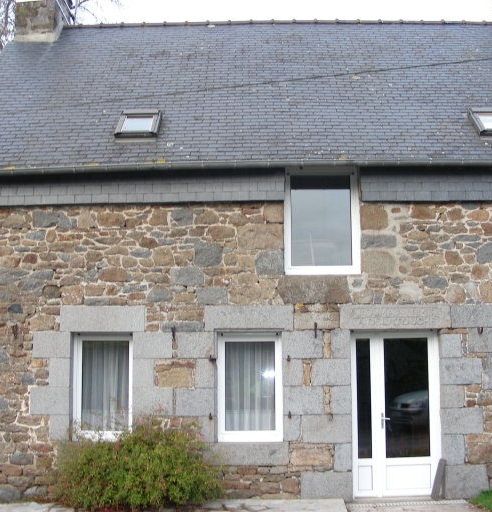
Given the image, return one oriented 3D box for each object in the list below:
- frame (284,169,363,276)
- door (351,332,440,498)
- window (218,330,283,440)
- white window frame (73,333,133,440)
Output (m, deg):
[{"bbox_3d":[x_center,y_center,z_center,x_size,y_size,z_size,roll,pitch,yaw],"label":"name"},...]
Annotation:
[{"bbox_3d":[1.063,-0.473,10.406,1.022,1.480,0.100,-1,-9,2],"label":"frame"},{"bbox_3d":[1.999,2.095,9.962,1.153,2.150,0.100,-1,-9,2],"label":"door"},{"bbox_3d":[0.061,1.762,10.092,0.867,1.453,0.100,-1,-9,2],"label":"window"},{"bbox_3d":[-1.943,1.784,10.219,0.819,1.444,0.100,-1,-9,2],"label":"white window frame"}]

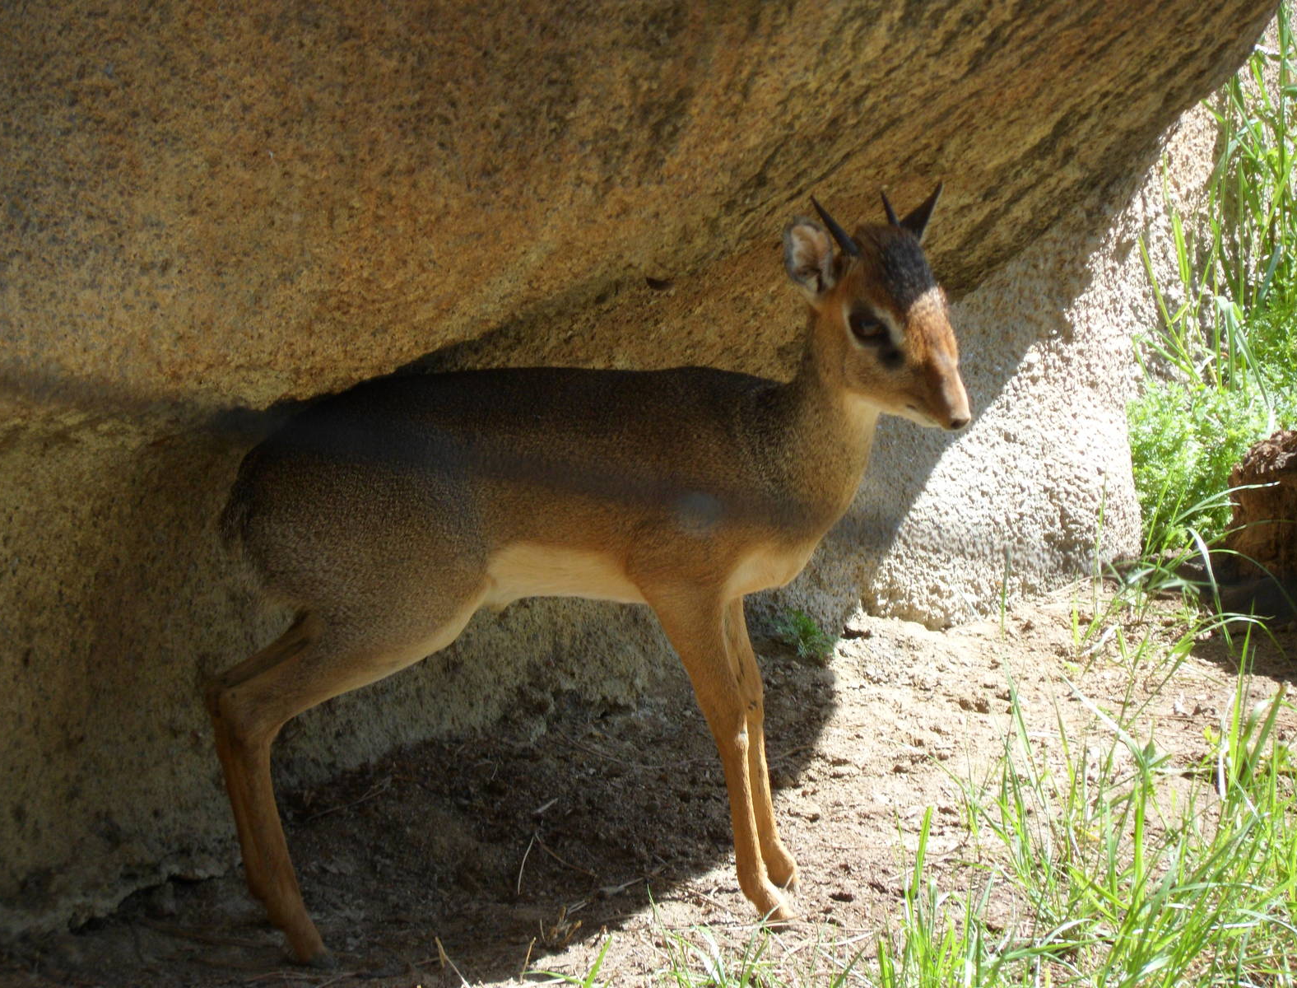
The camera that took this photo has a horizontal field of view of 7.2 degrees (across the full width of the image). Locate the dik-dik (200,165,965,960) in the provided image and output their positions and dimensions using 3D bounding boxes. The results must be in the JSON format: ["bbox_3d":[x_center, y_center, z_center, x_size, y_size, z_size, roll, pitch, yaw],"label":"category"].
[{"bbox_3d":[-0.041,0.057,7.100,0.525,0.515,0.165,-1,15,-5],"label":"dik-dik"}]

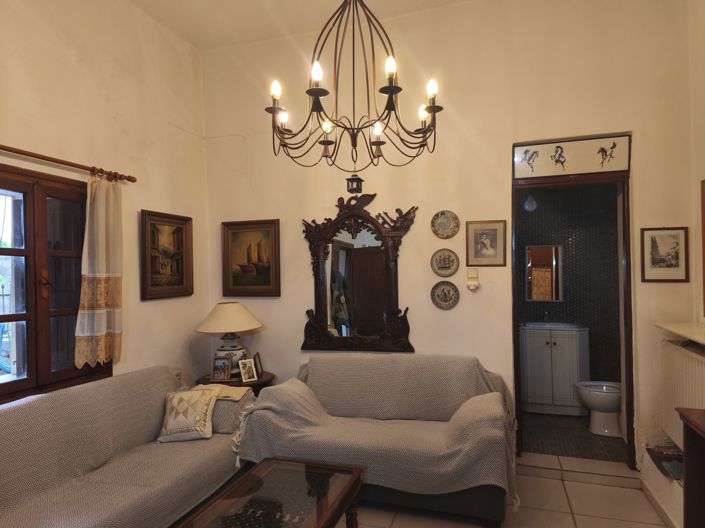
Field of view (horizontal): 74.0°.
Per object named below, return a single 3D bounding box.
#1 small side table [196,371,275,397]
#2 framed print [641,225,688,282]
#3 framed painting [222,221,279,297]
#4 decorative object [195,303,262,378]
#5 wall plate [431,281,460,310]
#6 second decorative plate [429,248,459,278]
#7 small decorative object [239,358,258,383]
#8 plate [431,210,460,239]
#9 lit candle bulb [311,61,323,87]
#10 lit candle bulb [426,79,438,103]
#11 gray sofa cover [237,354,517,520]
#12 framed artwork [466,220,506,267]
[{"bbox_3d":[-0.935,1.228,3.721,0.620,0.630,0.620,-1,0,17],"label":"small side table"},{"bbox_3d":[2.105,-0.060,3.159,0.282,0.374,0.022,-1,0,17],"label":"framed print"},{"bbox_3d":[-0.878,-0.042,4.070,0.568,0.661,0.040,-1,0,17],"label":"framed painting"},{"bbox_3d":[-0.938,0.580,3.570,0.510,0.560,0.510,-1,0,16],"label":"decorative object"},{"bbox_3d":[0.714,0.241,3.586,0.223,0.223,0.025,-1,0,17],"label":"wall plate"},{"bbox_3d":[0.693,-0.009,3.490,0.215,0.215,0.025,-1,0,16],"label":"second decorative plate"},{"bbox_3d":[-0.762,0.782,3.440,0.112,0.165,0.020,-1,-18,-36],"label":"small decorative object"},{"bbox_3d":[0.693,-0.292,3.491,0.215,0.215,0.025,-1,0,16],"label":"plate"},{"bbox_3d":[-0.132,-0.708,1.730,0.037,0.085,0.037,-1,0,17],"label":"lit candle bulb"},{"bbox_3d":[0.323,-0.700,1.890,0.039,0.090,0.039,-1,0,16],"label":"lit candle bulb"},{"bbox_3d":[0.168,1.044,3.156,1.710,0.770,0.780,-1,0,16],"label":"gray sofa cover"},{"bbox_3d":[0.999,-0.153,3.501,0.293,0.348,0.020,-1,0,17],"label":"framed artwork"}]

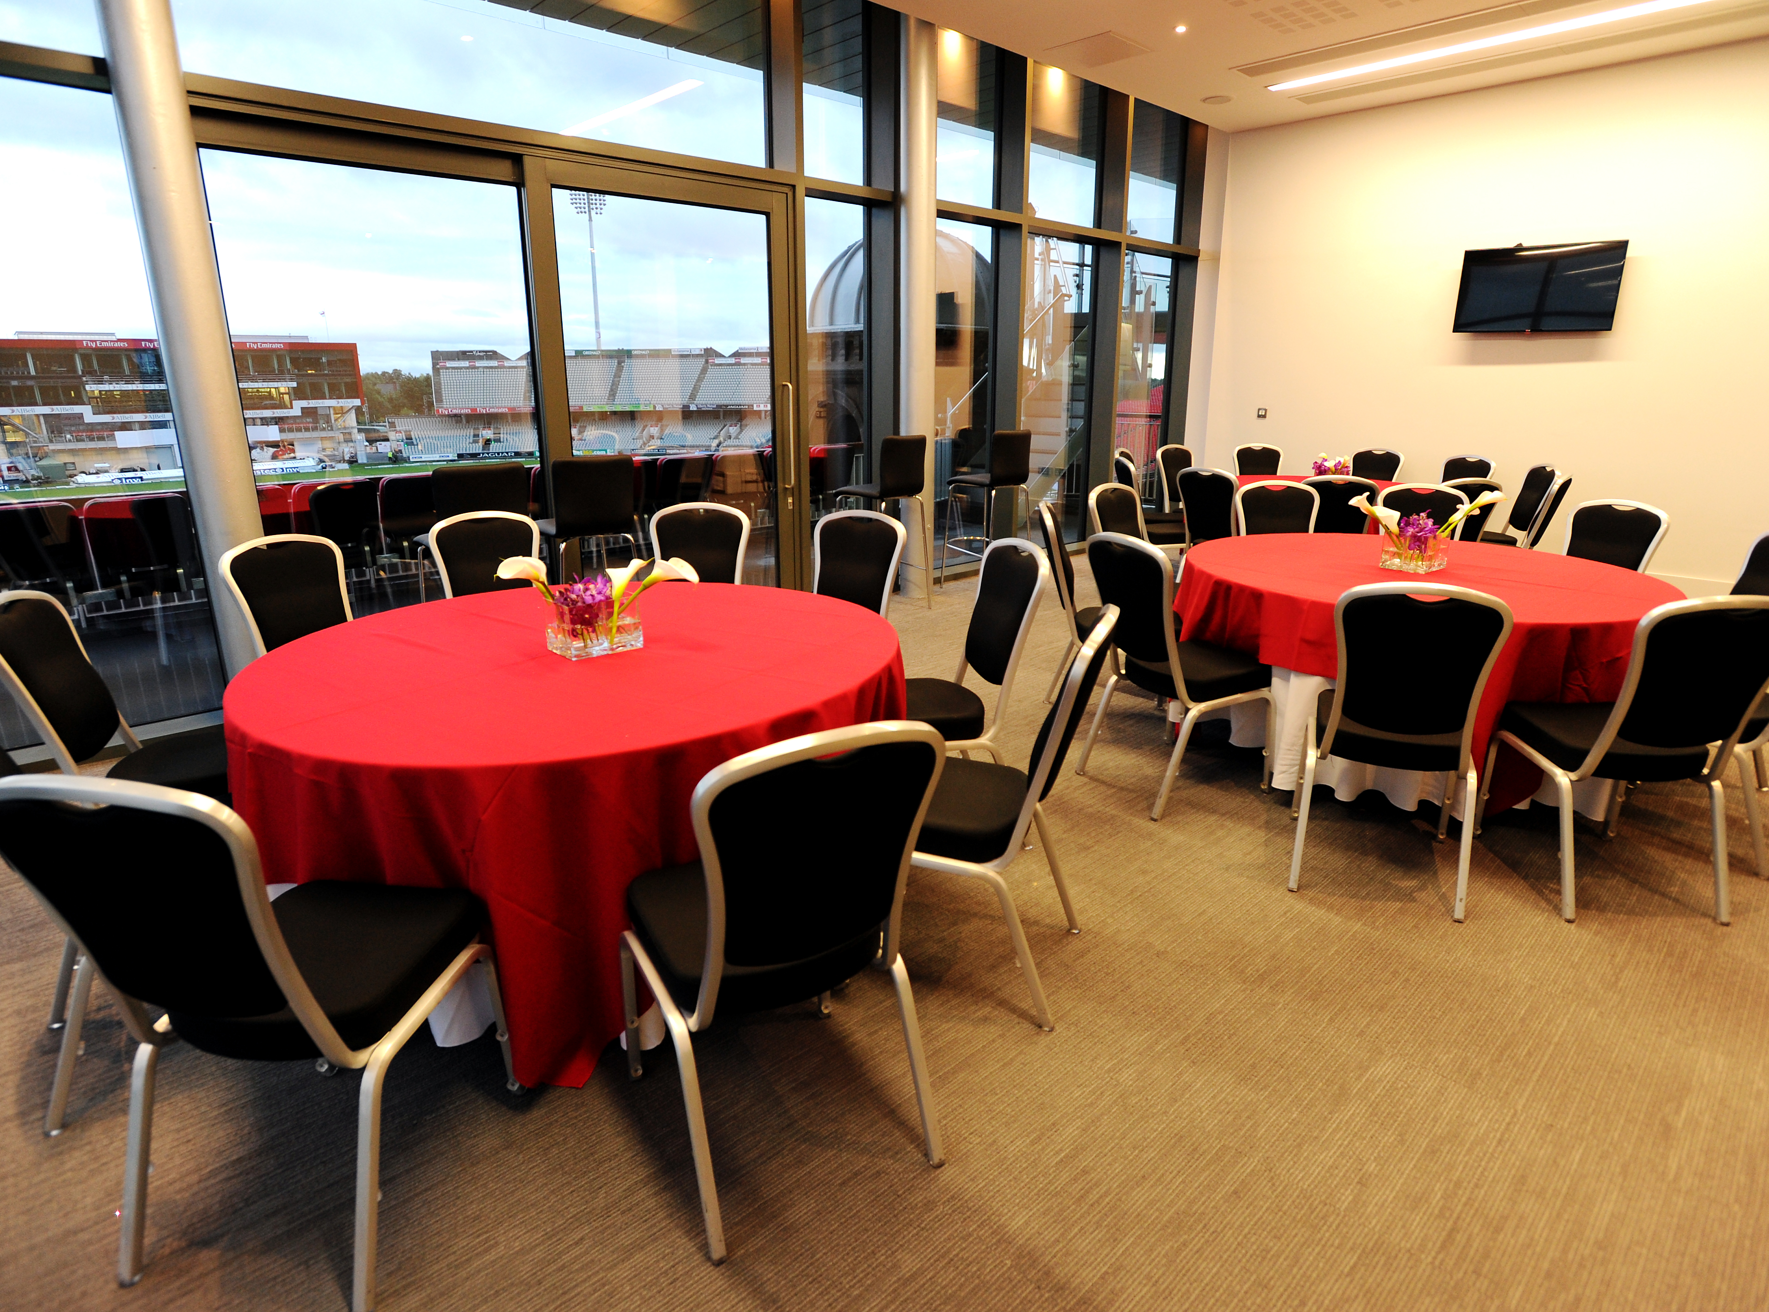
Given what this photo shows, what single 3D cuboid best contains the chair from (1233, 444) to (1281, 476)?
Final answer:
[{"bbox_3d":[3.098,-1.222,7.602,0.470,0.940,0.560,1,16,2],"label":"chair"}]

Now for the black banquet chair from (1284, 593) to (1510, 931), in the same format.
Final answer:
[{"bbox_3d":[1.484,0.193,2.700,0.455,0.945,0.575,7,18,23],"label":"black banquet chair"}]

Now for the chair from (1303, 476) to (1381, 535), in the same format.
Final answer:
[{"bbox_3d":[2.663,-0.656,5.664,0.460,0.930,0.560,4,17,14],"label":"chair"}]

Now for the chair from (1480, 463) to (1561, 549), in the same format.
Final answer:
[{"bbox_3d":[3.923,-0.775,6.070,0.560,0.930,0.460,5,17,16],"label":"chair"}]

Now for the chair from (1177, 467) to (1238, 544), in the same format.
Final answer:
[{"bbox_3d":[2.238,-0.772,6.092,0.570,0.948,0.464,-12,20,-34],"label":"chair"}]

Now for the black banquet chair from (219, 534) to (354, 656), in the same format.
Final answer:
[{"bbox_3d":[-1.850,0.078,3.198,0.560,0.940,0.470,10,19,30],"label":"black banquet chair"}]

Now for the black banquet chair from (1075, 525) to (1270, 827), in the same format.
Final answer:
[{"bbox_3d":[1.088,0.017,3.424,0.570,0.963,0.464,-8,18,-25],"label":"black banquet chair"}]

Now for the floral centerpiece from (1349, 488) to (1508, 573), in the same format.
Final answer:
[{"bbox_3d":[2.063,-0.487,3.584,0.250,0.300,0.500,-12,21,-35],"label":"floral centerpiece"}]

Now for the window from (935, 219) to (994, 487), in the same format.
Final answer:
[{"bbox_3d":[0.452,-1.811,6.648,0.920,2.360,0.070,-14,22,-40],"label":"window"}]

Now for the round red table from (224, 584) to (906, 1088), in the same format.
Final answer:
[{"bbox_3d":[-0.808,0.338,2.716,1.754,0.751,1.754,0,16,0],"label":"round red table"}]

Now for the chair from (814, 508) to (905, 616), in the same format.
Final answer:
[{"bbox_3d":[-0.205,-0.072,3.704,0.464,0.948,0.570,7,18,23],"label":"chair"}]

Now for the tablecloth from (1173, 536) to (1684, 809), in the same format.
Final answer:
[{"bbox_3d":[1.943,0.037,3.541,1.592,0.755,1.592,-14,22,-40],"label":"tablecloth"}]

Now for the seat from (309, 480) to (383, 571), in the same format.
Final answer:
[{"bbox_3d":[-2.842,-0.482,4.994,0.550,0.900,0.470,14,22,40],"label":"seat"}]

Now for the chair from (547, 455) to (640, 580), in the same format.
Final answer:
[{"bbox_3d":[-1.512,-0.424,4.570,0.500,1.100,0.450,15,22,41],"label":"chair"}]

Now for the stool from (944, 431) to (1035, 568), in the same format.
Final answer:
[{"bbox_3d":[0.748,-1.035,6.678,0.490,1.110,0.450,15,22,43],"label":"stool"}]

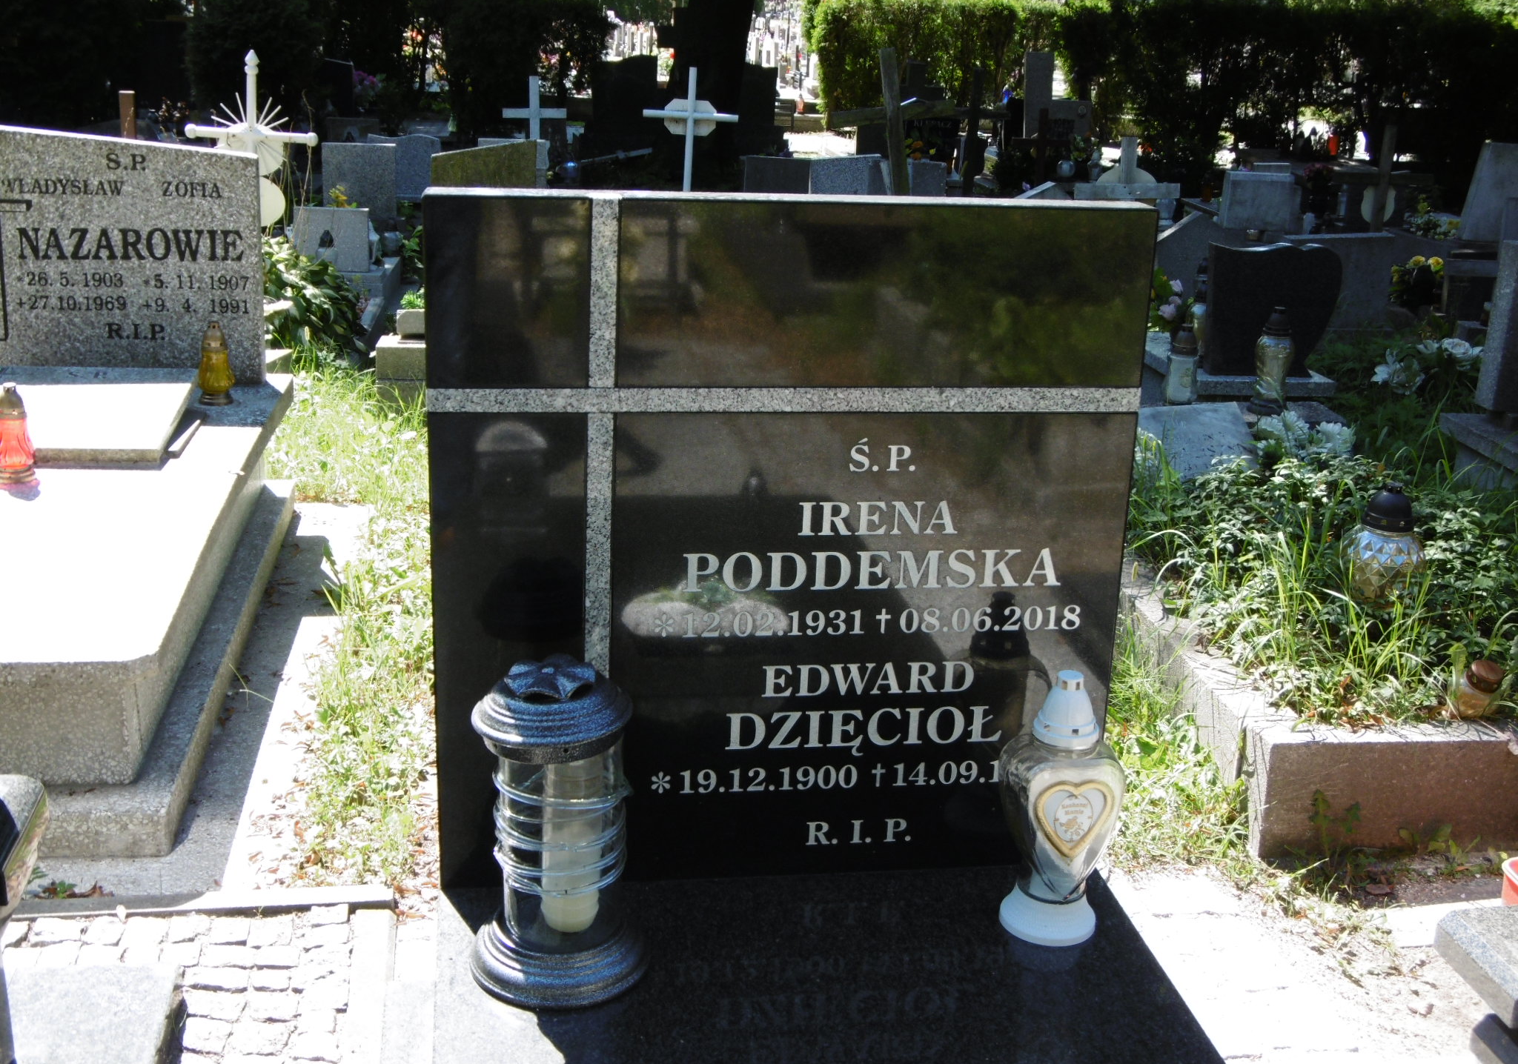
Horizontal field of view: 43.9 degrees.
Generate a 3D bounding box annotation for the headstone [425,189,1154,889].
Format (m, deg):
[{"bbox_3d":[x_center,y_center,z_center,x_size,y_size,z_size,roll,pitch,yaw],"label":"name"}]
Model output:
[{"bbox_3d":[0.027,0.019,2.147,0.785,0.791,0.072,-1,18,-8],"label":"headstone"}]

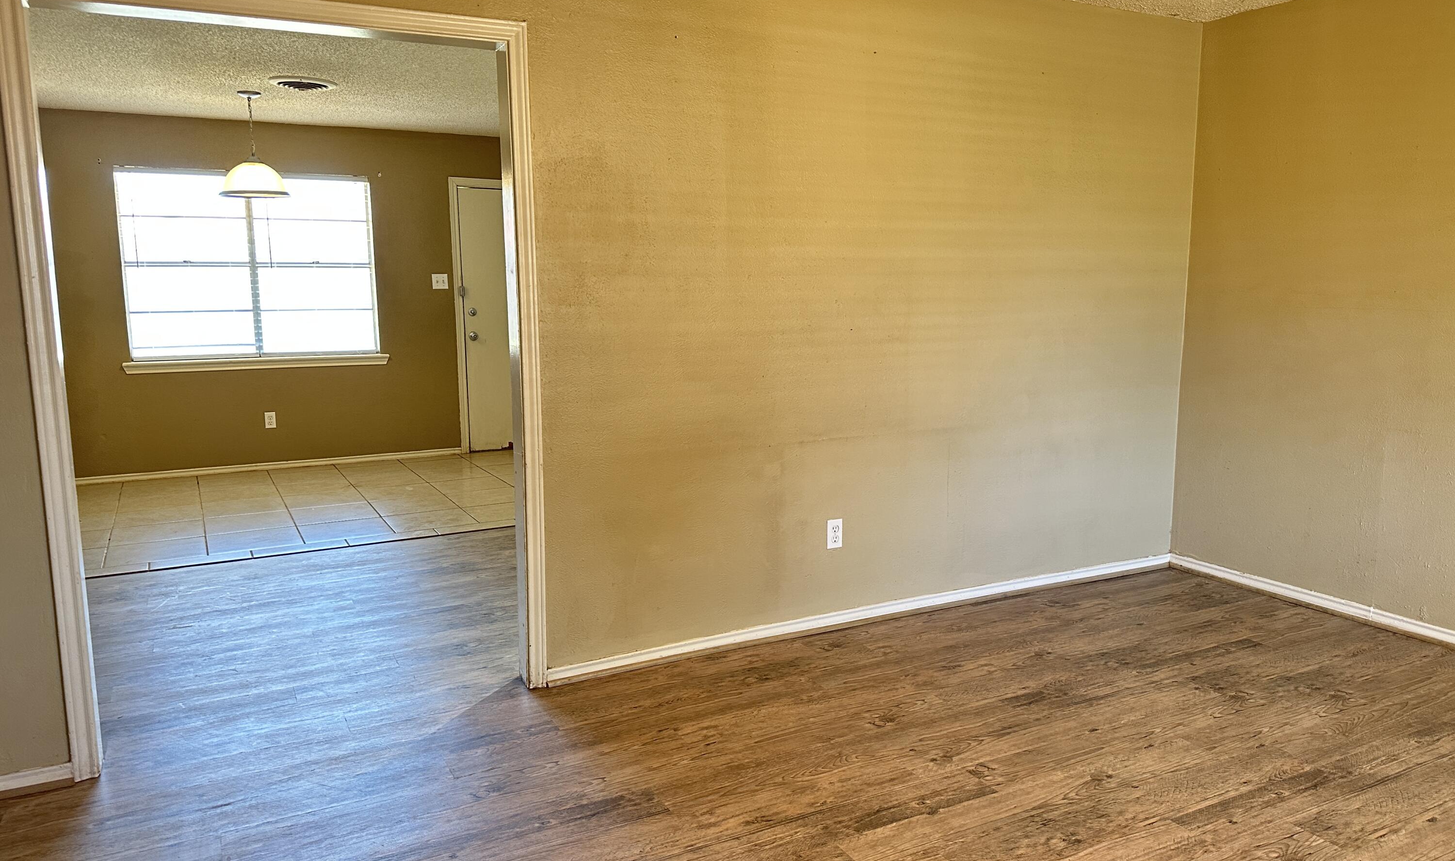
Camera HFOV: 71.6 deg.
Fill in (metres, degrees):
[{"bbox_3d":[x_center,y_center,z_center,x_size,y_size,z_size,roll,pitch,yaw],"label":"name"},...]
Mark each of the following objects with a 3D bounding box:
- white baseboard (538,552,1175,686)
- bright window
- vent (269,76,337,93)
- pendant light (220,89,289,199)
[{"bbox_3d":[0.732,0.710,4.019,2.993,0.068,0.018,-5,9,-27],"label":"white baseboard"},{"bbox_3d":[-3.348,-1.165,7.151,1.610,1.285,0.090,-5,9,-28],"label":"bright window"},{"bbox_3d":[-2.376,-1.936,5.664,0.360,0.040,0.360,-5,9,-28],"label":"vent"},{"bbox_3d":[-2.830,-1.699,6.016,0.390,0.605,0.390,-5,9,-28],"label":"pendant light"}]

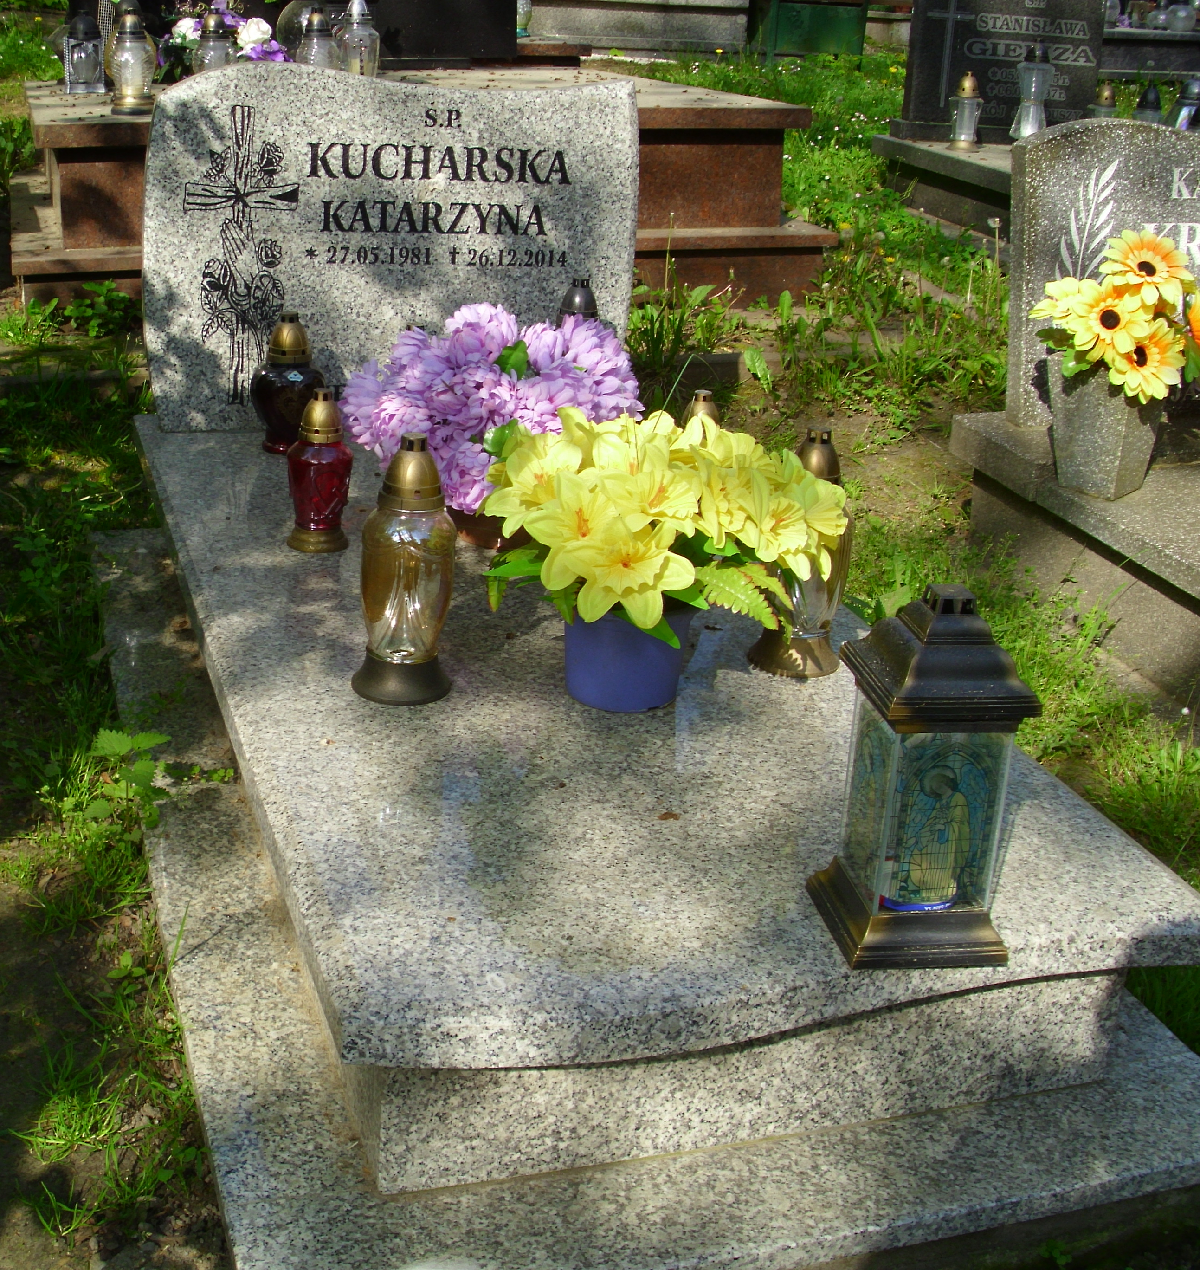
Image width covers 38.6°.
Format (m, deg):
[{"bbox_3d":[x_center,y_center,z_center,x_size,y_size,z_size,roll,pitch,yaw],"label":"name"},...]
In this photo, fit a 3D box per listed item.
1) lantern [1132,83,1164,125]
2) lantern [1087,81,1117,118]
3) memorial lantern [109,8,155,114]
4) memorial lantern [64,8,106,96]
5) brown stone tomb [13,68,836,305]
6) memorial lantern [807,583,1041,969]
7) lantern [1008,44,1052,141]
[{"bbox_3d":[1.639,-1.524,5.100,0.097,0.231,0.097,-6,22,-18],"label":"lantern"},{"bbox_3d":[1.723,-1.778,5.887,0.110,0.250,0.110,-2,22,-13],"label":"lantern"},{"bbox_3d":[-1.233,-1.502,4.500,0.120,0.263,0.120,-6,22,-18],"label":"memorial lantern"},{"bbox_3d":[-1.589,-1.796,5.242,0.118,0.235,0.118,-6,22,-17],"label":"memorial lantern"},{"bbox_3d":[-0.675,-1.451,5.426,2.280,0.520,1.880,-6,22,-17],"label":"brown stone tomb"},{"bbox_3d":[0.267,0.105,1.393,0.137,0.298,0.137,0,20,-9],"label":"memorial lantern"},{"bbox_3d":[1.387,-1.743,5.500,0.125,0.291,0.125,-6,22,-18],"label":"lantern"}]

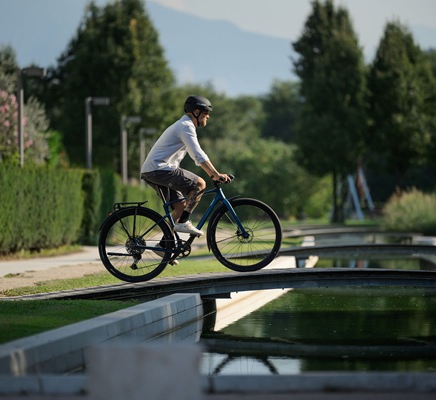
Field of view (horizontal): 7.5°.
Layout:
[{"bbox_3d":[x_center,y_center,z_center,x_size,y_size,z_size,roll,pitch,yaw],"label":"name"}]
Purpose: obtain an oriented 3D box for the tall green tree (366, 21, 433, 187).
[{"bbox_3d":[8.440,-3.600,155.000,3.200,9.500,3.200,0,0,0],"label":"tall green tree"}]

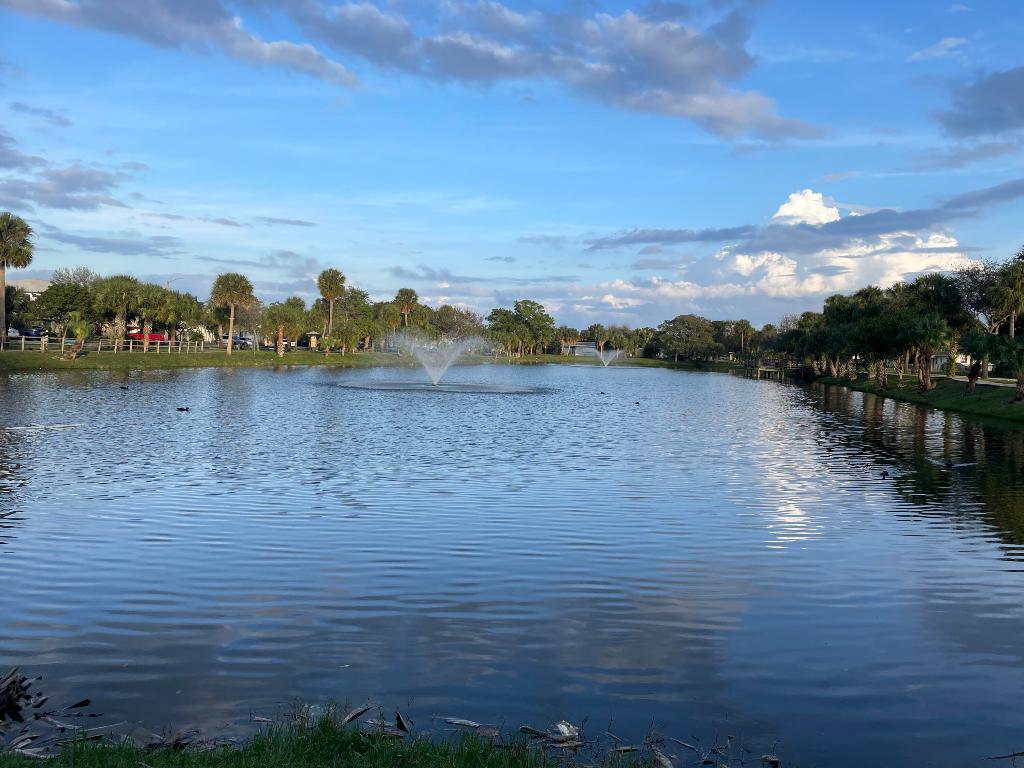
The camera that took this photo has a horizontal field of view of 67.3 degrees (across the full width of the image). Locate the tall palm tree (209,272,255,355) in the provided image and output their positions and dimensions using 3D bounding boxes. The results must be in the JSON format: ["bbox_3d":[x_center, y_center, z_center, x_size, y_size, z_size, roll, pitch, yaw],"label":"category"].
[{"bbox_3d":[-28.033,-6.983,77.000,4.300,8.260,4.300,1,2,-20],"label":"tall palm tree"}]

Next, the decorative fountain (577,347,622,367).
[{"bbox_3d":[13.994,-4.278,123.000,7.300,3.120,7.300,2,2,6],"label":"decorative fountain"}]

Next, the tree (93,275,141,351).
[{"bbox_3d":[-35.225,-6.288,68.500,4.200,6.750,4.200,0,3,-27],"label":"tree"}]

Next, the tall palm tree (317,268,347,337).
[{"bbox_3d":[-23.599,-9.557,100.000,3.600,10.790,3.600,1,2,-13],"label":"tall palm tree"}]

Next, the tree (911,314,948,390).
[{"bbox_3d":[24.457,-1.814,45.000,2.400,4.510,2.400,3,3,28],"label":"tree"}]

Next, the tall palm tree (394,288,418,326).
[{"bbox_3d":[-16.110,-9.743,118.000,3.500,9.820,3.500,1,2,-8],"label":"tall palm tree"}]

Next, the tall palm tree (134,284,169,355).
[{"bbox_3d":[-33.045,-6.027,70.500,3.300,6.190,3.300,0,3,-25],"label":"tall palm tree"}]

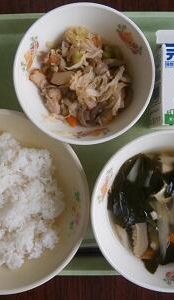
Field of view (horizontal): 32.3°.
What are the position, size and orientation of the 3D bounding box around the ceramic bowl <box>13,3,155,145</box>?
[{"bbox_3d":[-0.002,-0.068,0.294,0.126,0.054,0.126,0,90,0],"label":"ceramic bowl"}]

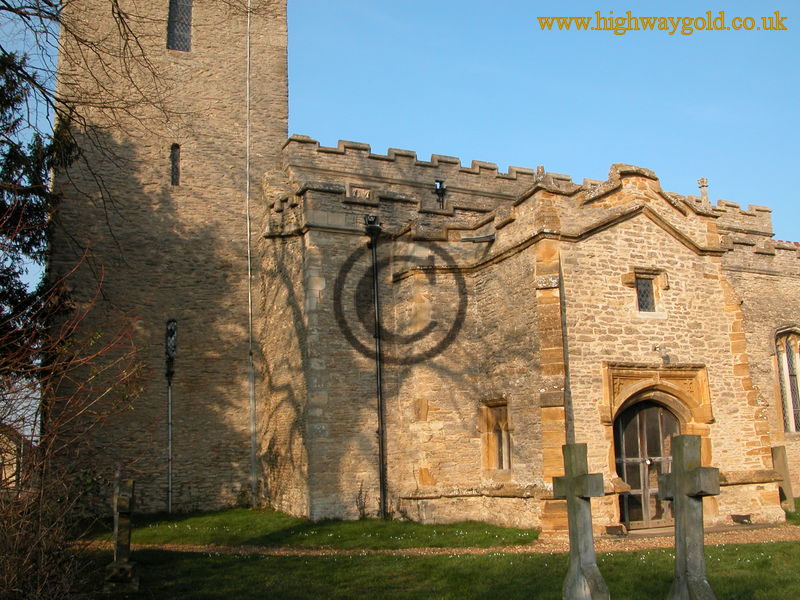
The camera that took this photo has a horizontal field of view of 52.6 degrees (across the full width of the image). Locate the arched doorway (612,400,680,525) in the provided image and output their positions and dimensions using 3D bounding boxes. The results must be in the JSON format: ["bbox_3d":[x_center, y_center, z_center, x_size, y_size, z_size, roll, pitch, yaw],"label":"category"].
[{"bbox_3d":[4.446,2.951,14.539,1.583,2.248,0.120,2,-11,-24],"label":"arched doorway"}]

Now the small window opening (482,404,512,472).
[{"bbox_3d":[1.821,2.434,14.457,0.250,1.155,0.904,2,-11,-24],"label":"small window opening"}]

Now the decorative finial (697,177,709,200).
[{"bbox_3d":[5.991,-2.192,15.994,0.220,0.505,0.220,2,-11,-24],"label":"decorative finial"}]

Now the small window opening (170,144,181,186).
[{"bbox_3d":[-4.831,-2.861,17.352,0.199,0.947,0.200,3,-11,-27],"label":"small window opening"}]

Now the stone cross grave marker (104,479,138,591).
[{"bbox_3d":[-3.431,2.841,9.913,0.380,1.300,0.550,2,-11,-24],"label":"stone cross grave marker"}]

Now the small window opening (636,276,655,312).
[{"bbox_3d":[4.434,-0.076,14.760,0.414,0.628,0.200,2,-11,-24],"label":"small window opening"}]

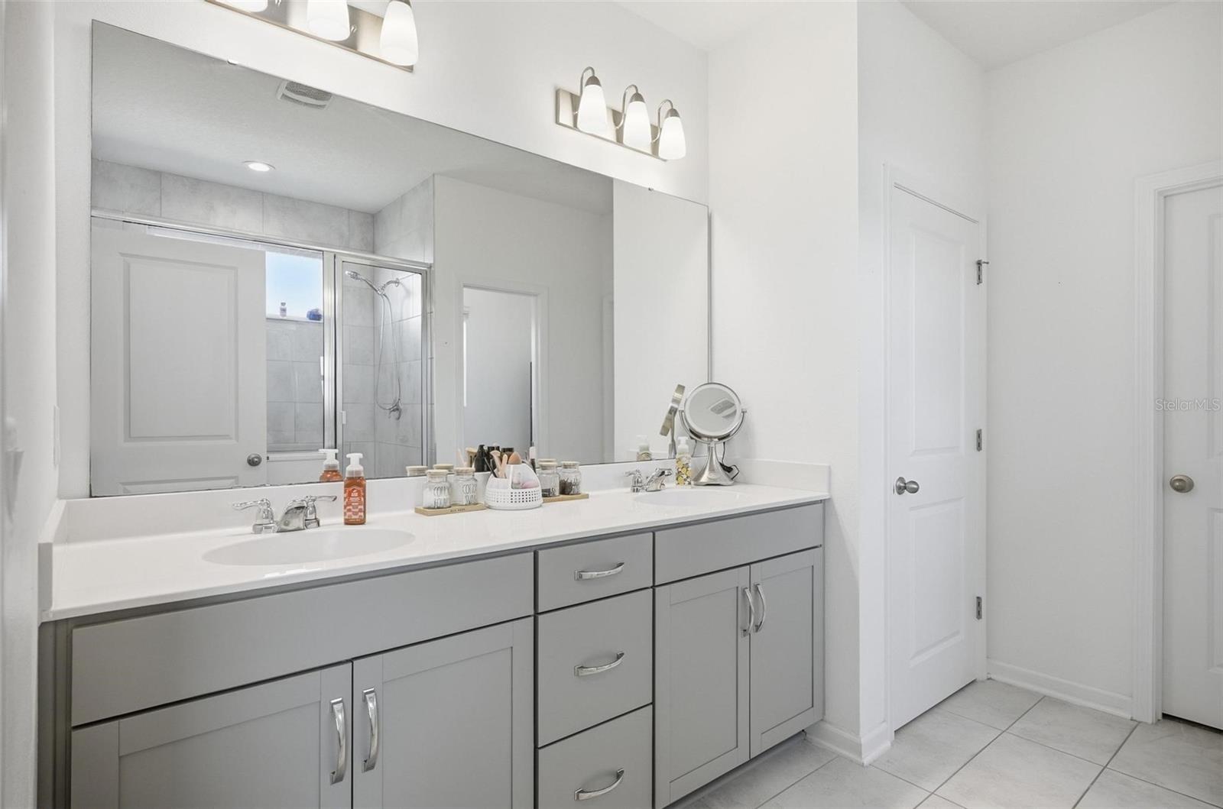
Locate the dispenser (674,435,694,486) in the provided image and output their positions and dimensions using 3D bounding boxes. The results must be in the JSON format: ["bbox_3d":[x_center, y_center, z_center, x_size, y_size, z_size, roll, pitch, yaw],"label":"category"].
[{"bbox_3d":[0.289,0.227,2.426,0.060,0.194,0.060,0,-1,7],"label":"dispenser"}]

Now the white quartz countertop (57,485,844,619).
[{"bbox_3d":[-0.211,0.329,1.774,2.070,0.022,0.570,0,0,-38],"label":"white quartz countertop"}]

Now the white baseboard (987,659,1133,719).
[{"bbox_3d":[1.869,1.194,2.574,0.015,0.082,0.511,0,-1,-38],"label":"white baseboard"}]

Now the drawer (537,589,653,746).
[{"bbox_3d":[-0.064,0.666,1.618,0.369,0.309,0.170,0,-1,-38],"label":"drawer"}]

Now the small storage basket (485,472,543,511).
[{"bbox_3d":[-0.305,0.262,1.922,0.182,0.118,0.178,0,0,0],"label":"small storage basket"}]

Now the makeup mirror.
[{"bbox_3d":[0.418,0.117,2.507,0.262,0.415,0.175,0,-1,10],"label":"makeup mirror"}]

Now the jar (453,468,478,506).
[{"bbox_3d":[-0.451,0.255,1.883,0.077,0.108,0.077,0,0,0],"label":"jar"}]

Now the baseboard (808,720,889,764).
[{"bbox_3d":[0.869,1.191,2.230,0.196,0.084,0.226,0,0,-38],"label":"baseboard"}]

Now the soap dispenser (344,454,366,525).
[{"bbox_3d":[-0.679,0.223,1.615,0.055,0.184,0.058,0,-1,-23],"label":"soap dispenser"}]

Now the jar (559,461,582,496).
[{"bbox_3d":[-0.142,0.256,2.113,0.077,0.108,0.077,0,0,0],"label":"jar"}]

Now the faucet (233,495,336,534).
[{"bbox_3d":[-0.783,0.273,1.496,0.232,0.080,0.138,0,-1,-38],"label":"faucet"}]

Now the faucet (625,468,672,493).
[{"bbox_3d":[0.166,0.282,2.244,0.232,0.080,0.138,0,-1,-38],"label":"faucet"}]

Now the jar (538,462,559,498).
[{"bbox_3d":[-0.215,0.256,2.059,0.079,0.108,0.079,0,0,0],"label":"jar"}]

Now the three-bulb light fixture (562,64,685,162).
[{"bbox_3d":[0.068,-1.063,2.253,0.530,0.235,0.182,0,0,-38],"label":"three-bulb light fixture"}]

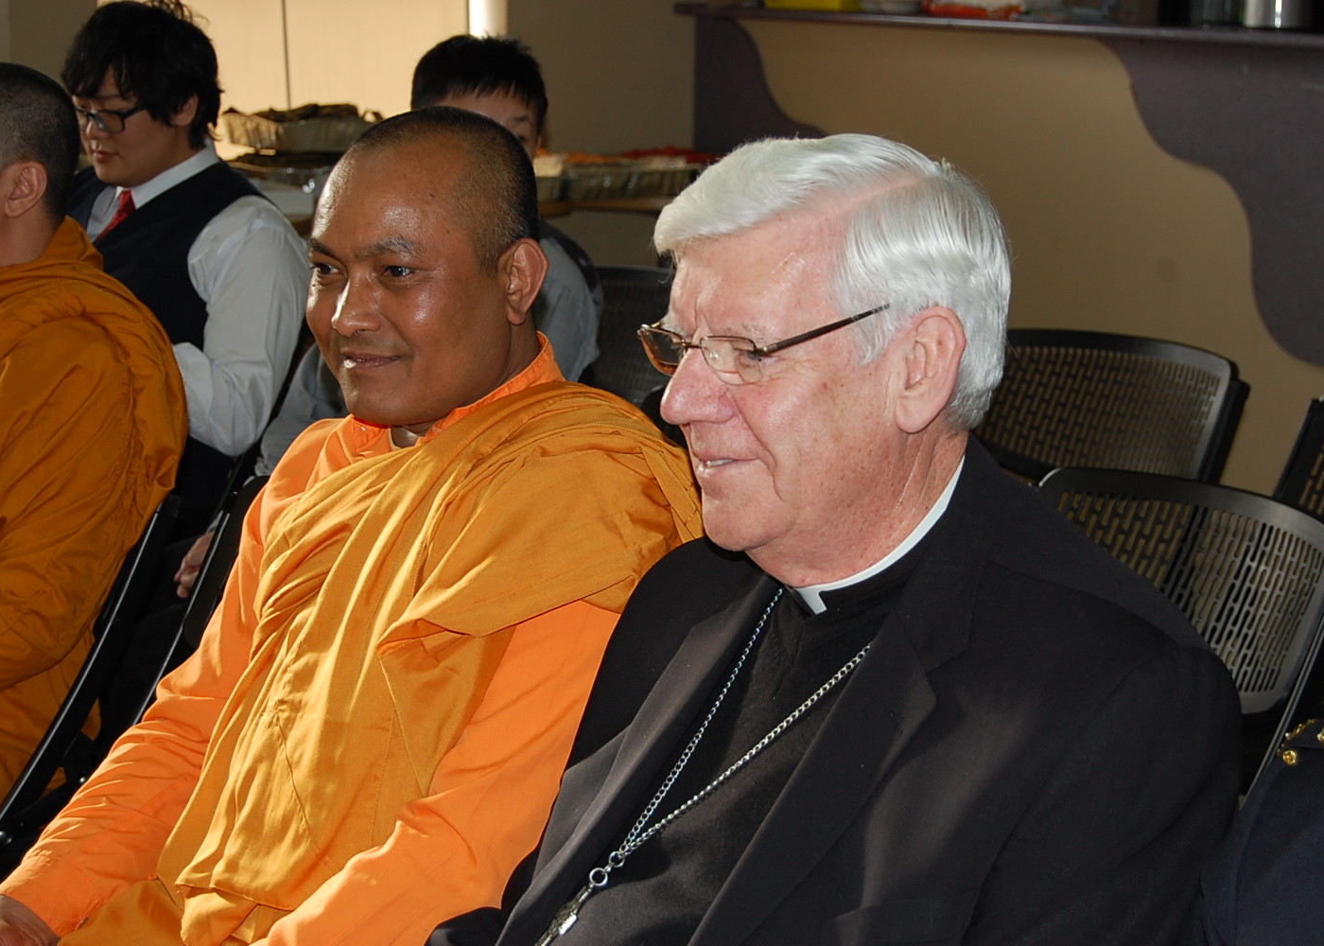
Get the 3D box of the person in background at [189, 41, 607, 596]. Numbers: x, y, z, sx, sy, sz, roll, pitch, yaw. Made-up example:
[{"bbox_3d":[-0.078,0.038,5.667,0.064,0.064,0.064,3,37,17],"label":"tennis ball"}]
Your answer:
[{"bbox_3d":[-0.398,0.045,3.695,0.750,1.210,0.500,-8,14,-37],"label":"person in background"}]

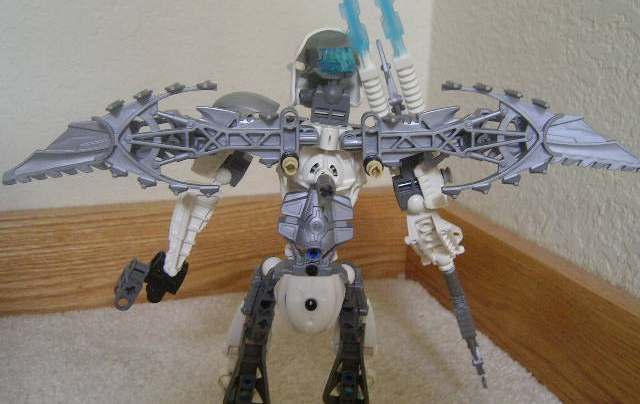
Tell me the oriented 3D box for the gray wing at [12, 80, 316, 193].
[{"bbox_3d":[-0.070,-0.028,0.293,0.138,0.049,0.018,0,14,0],"label":"gray wing"}]

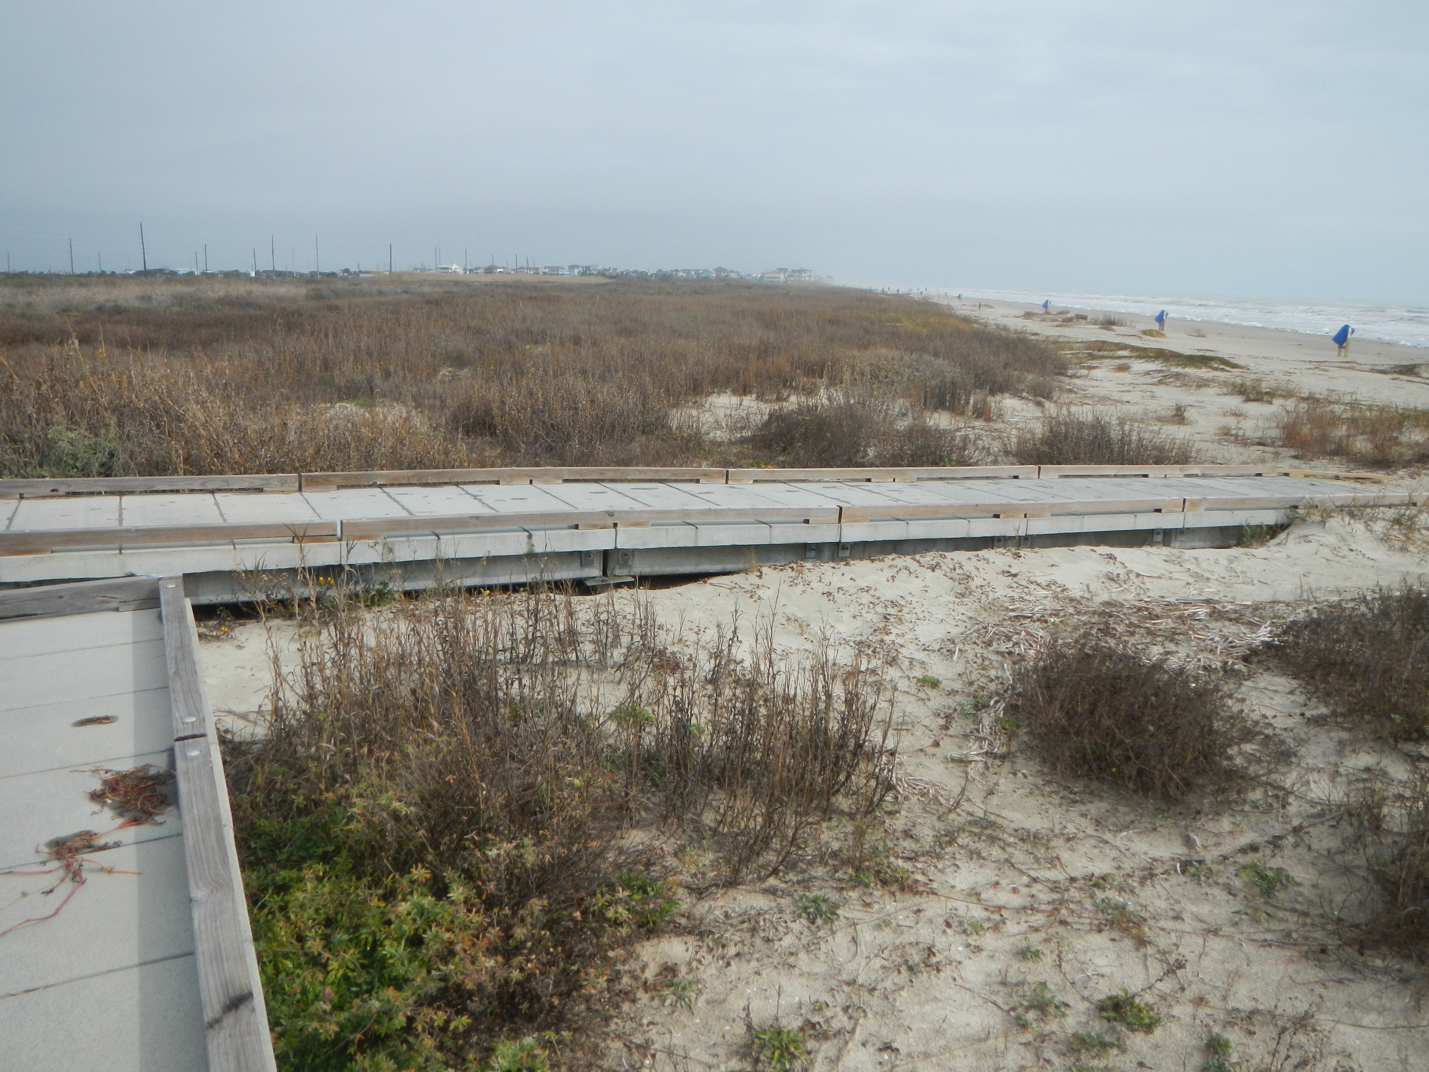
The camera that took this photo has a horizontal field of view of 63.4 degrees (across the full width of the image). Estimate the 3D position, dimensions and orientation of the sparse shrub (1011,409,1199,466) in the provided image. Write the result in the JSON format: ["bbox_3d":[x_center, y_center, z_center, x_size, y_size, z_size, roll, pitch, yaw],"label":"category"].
[{"bbox_3d":[4.943,-1.289,14.645,2.350,0.750,1.700,5,13,18],"label":"sparse shrub"}]

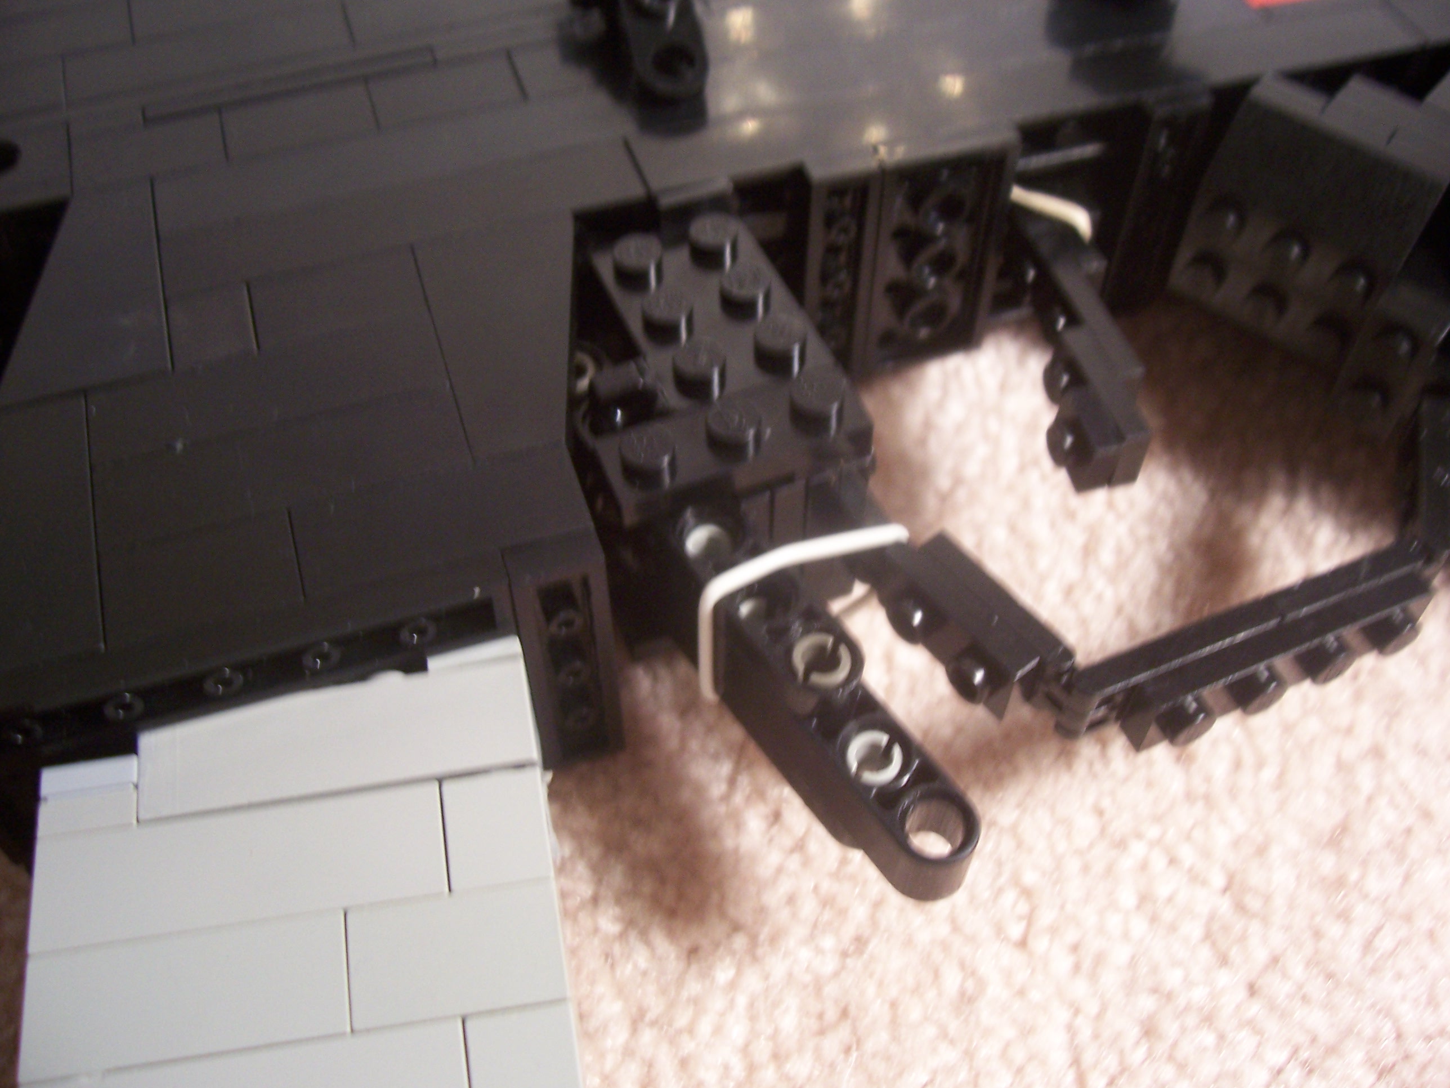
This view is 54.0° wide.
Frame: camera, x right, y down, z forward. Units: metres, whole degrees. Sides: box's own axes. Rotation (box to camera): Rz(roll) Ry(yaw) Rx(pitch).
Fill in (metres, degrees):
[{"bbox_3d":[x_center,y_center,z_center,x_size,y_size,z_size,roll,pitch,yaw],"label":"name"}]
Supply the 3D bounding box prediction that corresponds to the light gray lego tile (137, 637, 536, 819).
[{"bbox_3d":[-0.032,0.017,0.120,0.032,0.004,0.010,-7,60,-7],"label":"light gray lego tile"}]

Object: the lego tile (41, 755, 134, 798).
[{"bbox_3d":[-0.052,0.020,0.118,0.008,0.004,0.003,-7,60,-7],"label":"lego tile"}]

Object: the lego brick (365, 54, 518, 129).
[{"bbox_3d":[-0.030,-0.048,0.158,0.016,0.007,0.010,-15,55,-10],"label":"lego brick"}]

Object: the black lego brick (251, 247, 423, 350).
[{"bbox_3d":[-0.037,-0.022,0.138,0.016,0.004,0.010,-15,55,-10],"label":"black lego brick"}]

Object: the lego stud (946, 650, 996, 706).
[{"bbox_3d":[0.023,0.012,0.132,0.002,0.005,0.005,-34,60,-20],"label":"lego stud"}]

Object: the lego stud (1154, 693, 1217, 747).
[{"bbox_3d":[0.043,0.017,0.133,0.005,0.005,0.002,-20,56,-13],"label":"lego stud"}]

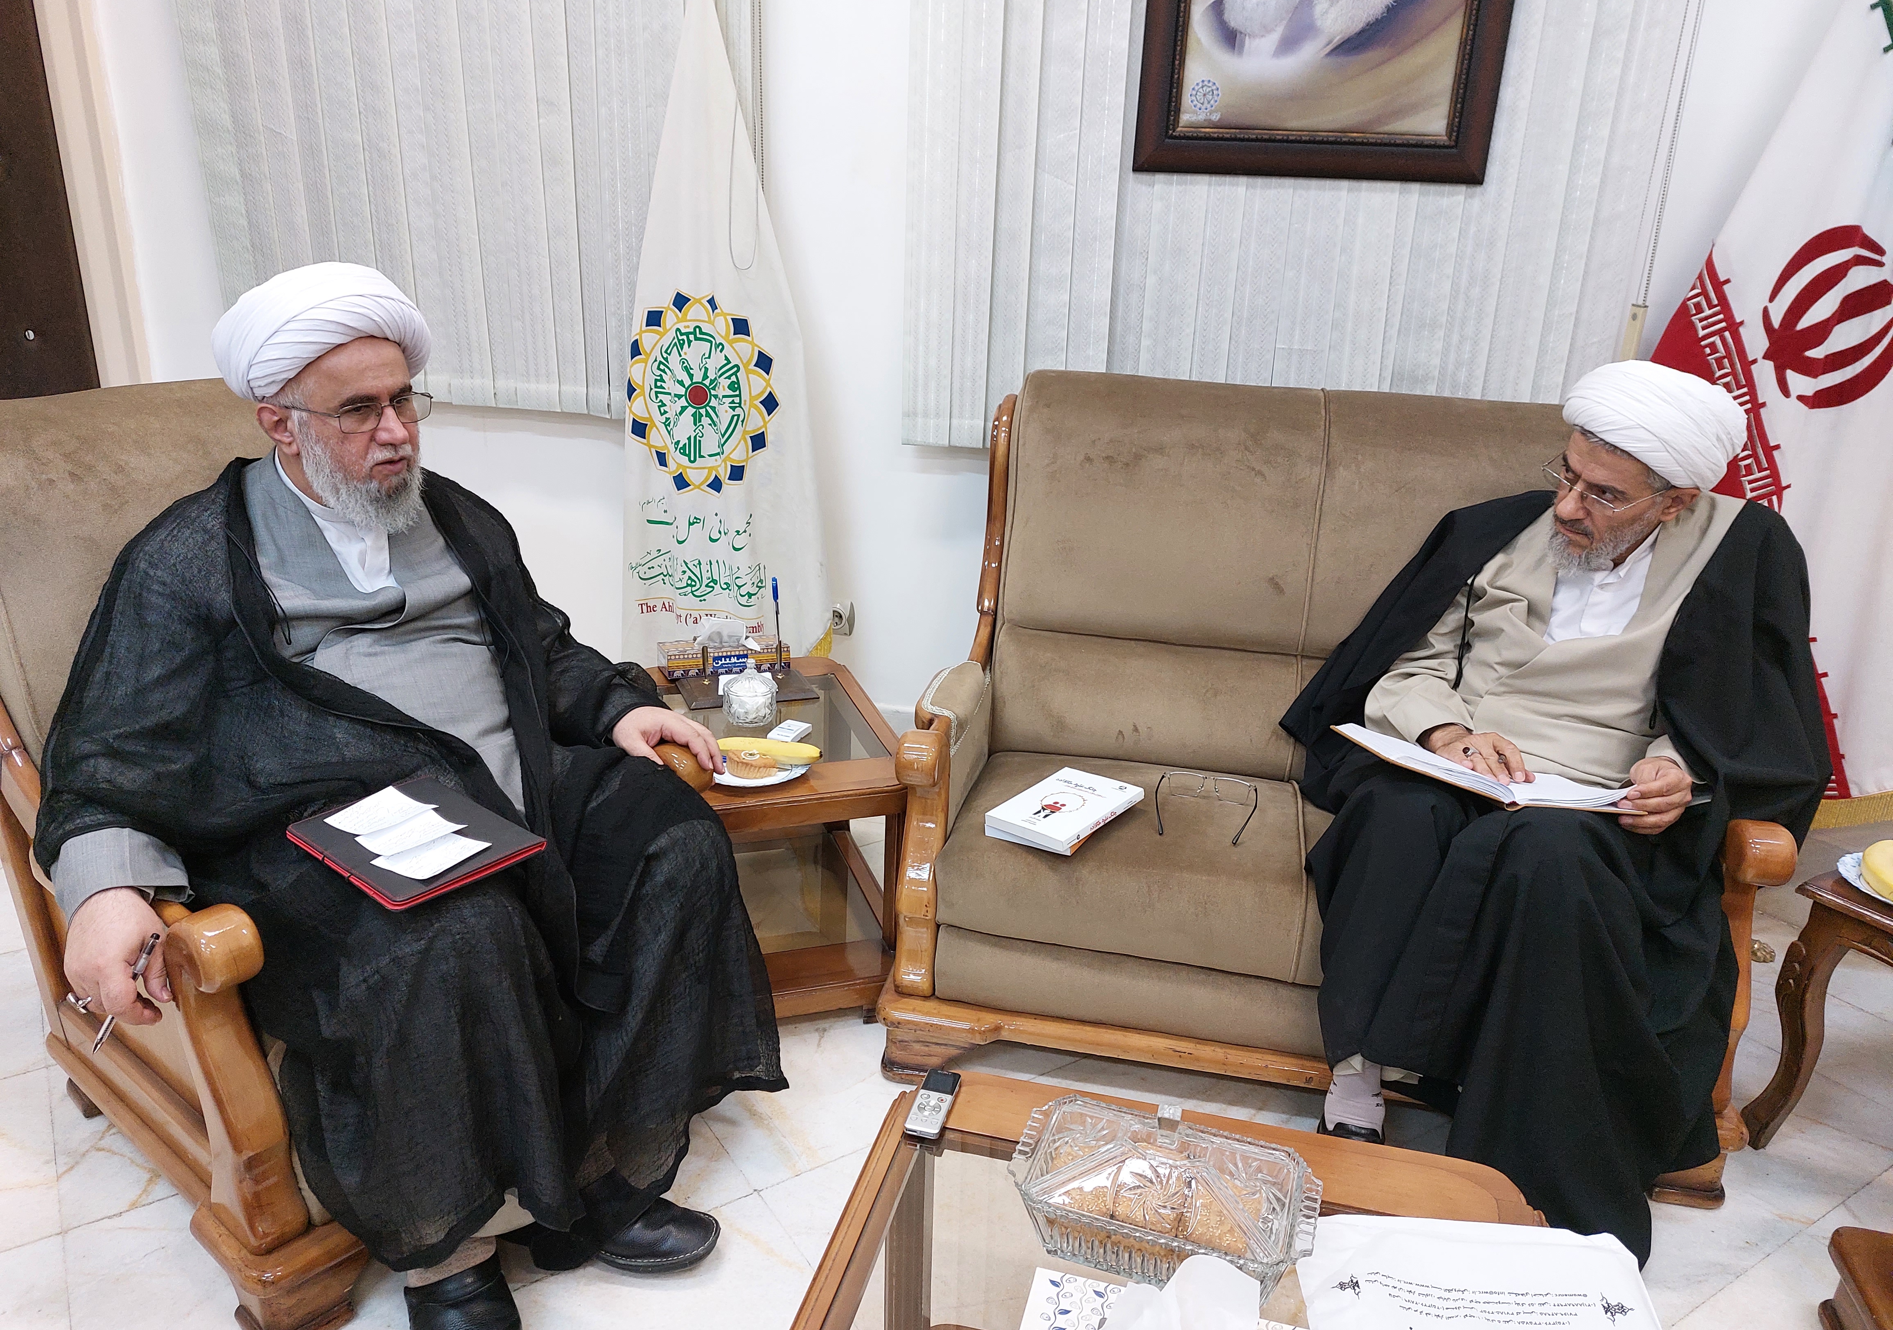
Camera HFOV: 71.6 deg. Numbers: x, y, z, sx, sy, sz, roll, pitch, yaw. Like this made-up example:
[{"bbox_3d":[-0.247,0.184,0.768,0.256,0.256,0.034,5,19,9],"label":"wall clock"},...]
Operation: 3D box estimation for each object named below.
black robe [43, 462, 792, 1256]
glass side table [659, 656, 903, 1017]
[{"bbox_3d":[-0.713,0.223,1.755,0.838,0.944,0.751,19,26,39],"label":"black robe"},{"bbox_3d":[-0.333,0.310,2.385,0.446,0.448,0.624,-5,21,-18],"label":"glass side table"}]

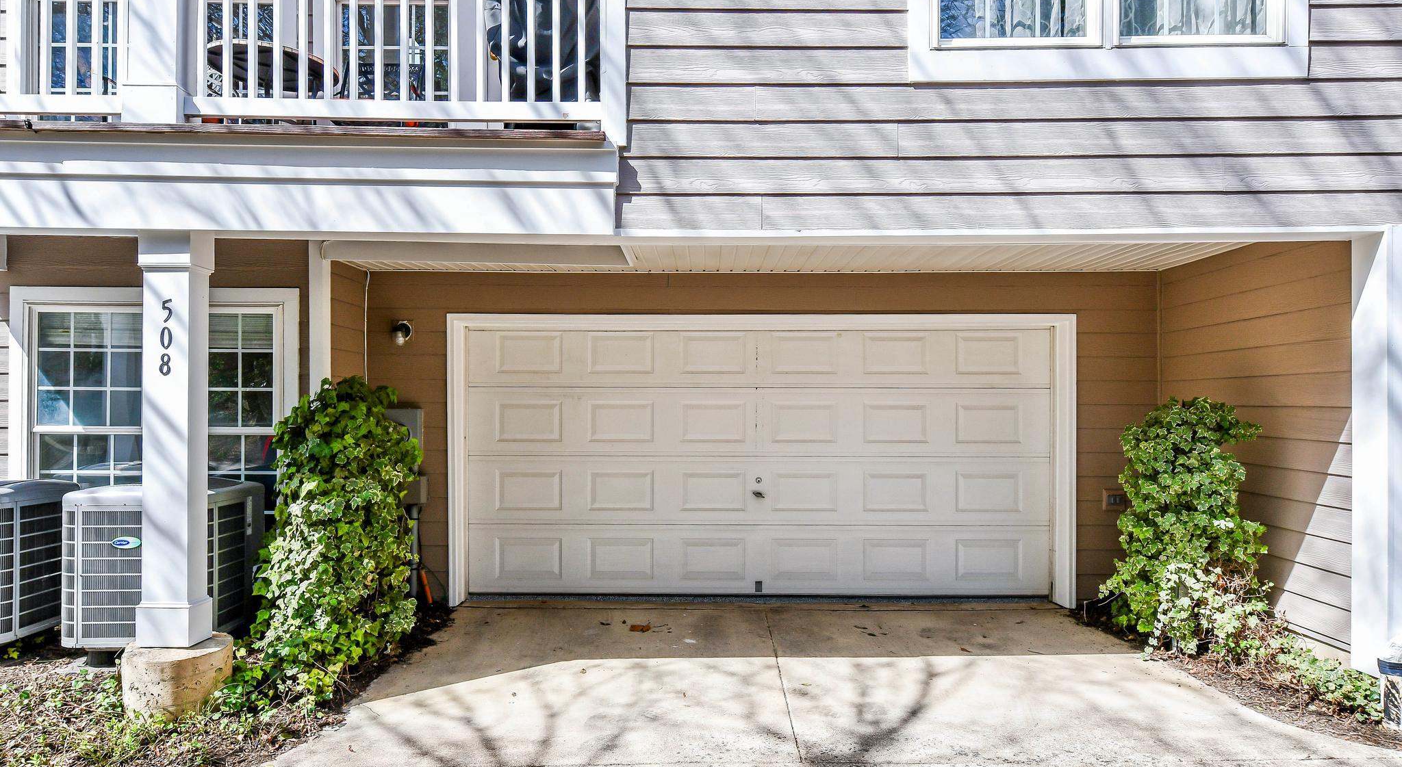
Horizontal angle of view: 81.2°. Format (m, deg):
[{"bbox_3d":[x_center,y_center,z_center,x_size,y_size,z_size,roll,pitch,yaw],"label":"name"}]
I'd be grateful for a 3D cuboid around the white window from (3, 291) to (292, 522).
[{"bbox_3d":[-3.760,0.310,5.660,2.000,1.920,0.130,0,0,0],"label":"white window"}]

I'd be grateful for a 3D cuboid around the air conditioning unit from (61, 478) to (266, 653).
[{"bbox_3d":[-3.080,1.000,4.800,0.770,0.880,0.770,0,0,2],"label":"air conditioning unit"}]

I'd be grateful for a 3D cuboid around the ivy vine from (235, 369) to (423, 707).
[{"bbox_3d":[-2.240,0.790,4.960,0.980,1.670,0.950,0,0,0],"label":"ivy vine"}]

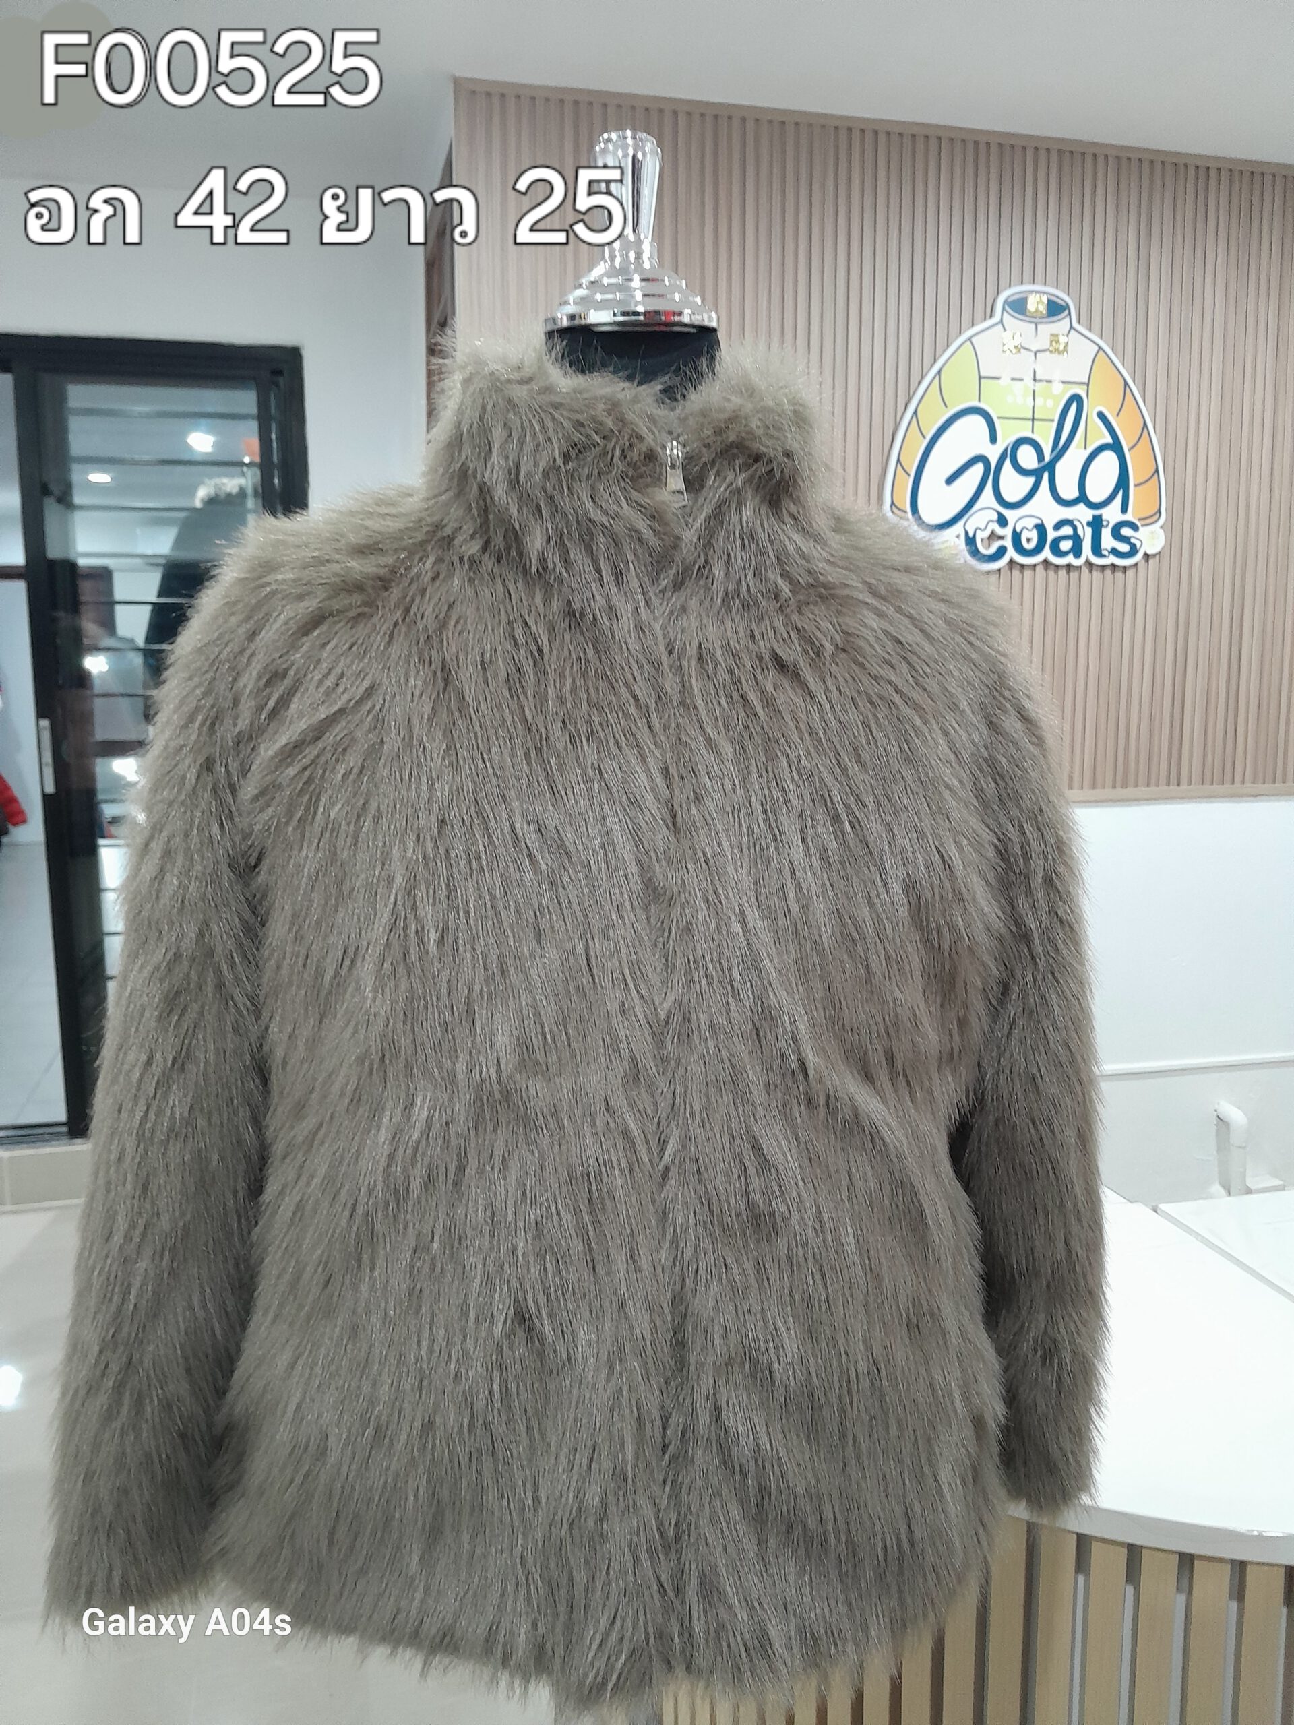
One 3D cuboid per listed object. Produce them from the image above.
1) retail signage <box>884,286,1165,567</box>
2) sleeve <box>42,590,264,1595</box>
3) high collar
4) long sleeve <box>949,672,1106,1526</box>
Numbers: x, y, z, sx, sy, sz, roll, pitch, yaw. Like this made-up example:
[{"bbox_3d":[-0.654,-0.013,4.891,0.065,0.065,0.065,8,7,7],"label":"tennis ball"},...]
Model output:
[{"bbox_3d":[0.895,-1.004,3.004,0.732,0.628,0.035,-2,9,-14],"label":"retail signage"},{"bbox_3d":[-0.291,0.129,0.780,0.120,0.620,0.165,5,8,-11],"label":"sleeve"},{"bbox_3d":[-0.012,-0.232,0.785,0.235,0.150,0.210,-1,7,-13],"label":"high collar"},{"bbox_3d":[0.250,0.150,0.880,0.120,0.575,0.150,-1,7,-13],"label":"long sleeve"}]

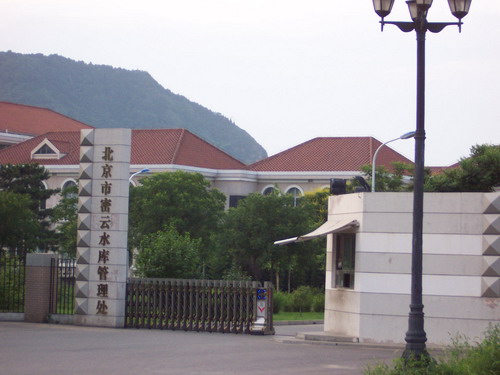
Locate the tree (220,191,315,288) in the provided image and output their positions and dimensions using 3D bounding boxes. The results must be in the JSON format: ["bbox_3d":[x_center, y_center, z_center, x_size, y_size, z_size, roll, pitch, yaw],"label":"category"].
[{"bbox_3d":[0.752,2.534,67.000,4.000,4.810,3.800,2,-3,0],"label":"tree"}]

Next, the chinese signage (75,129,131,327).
[{"bbox_3d":[-4.346,1.200,46.414,1.650,5.851,0.440,0,-3,38],"label":"chinese signage"}]

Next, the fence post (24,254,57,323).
[{"bbox_3d":[-6.373,3.082,47.819,0.690,2.089,0.660,0,-3,38],"label":"fence post"}]

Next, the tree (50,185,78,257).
[{"bbox_3d":[-7.213,2.327,66.000,2.300,4.908,2.300,2,-3,0],"label":"tree"}]

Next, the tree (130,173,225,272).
[{"bbox_3d":[-3.110,2.052,66.000,4.300,5.542,4.100,2,-3,0],"label":"tree"}]

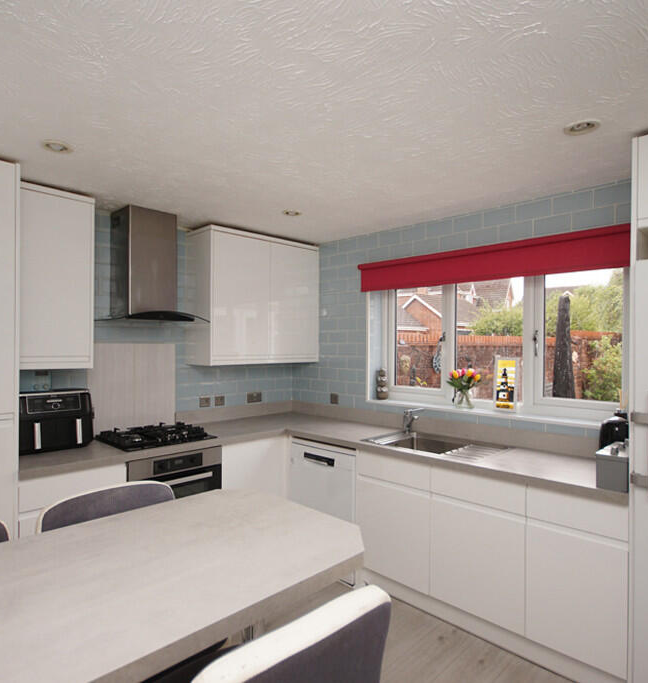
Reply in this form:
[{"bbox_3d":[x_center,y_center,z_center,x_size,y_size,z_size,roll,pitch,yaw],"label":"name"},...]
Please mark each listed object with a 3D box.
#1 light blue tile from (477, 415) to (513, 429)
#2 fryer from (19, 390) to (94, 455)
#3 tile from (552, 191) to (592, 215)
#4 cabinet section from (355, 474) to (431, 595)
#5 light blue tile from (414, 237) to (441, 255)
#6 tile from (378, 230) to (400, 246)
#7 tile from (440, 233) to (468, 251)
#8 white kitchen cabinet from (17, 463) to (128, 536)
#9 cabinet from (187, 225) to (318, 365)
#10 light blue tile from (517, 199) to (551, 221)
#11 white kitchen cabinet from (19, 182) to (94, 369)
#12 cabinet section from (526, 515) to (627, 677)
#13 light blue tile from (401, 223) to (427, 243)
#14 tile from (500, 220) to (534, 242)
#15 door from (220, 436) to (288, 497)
[{"bbox_3d":[1.066,0.497,2.686,0.197,0.085,0.010,0,0,41],"label":"light blue tile"},{"bbox_3d":[-1.593,0.460,2.523,0.385,0.325,0.290,1,-1,-42],"label":"fryer"},{"bbox_3d":[1.406,-0.779,2.410,0.200,0.102,0.009,0,-1,42],"label":"tile"},{"bbox_3d":[0.401,1.120,2.526,0.500,0.565,0.020,0,-1,42],"label":"cabinet section"},{"bbox_3d":[0.729,-0.672,3.040,0.202,0.104,0.010,0,-1,42],"label":"light blue tile"},{"bbox_3d":[0.502,-0.786,3.244,0.202,0.104,0.010,0,-1,42],"label":"tile"},{"bbox_3d":[0.876,-0.670,2.885,0.200,0.102,0.009,0,-1,42],"label":"tile"},{"bbox_3d":[-1.287,1.030,2.200,0.490,0.715,0.022,1,-1,-43],"label":"white kitchen cabinet"},{"bbox_3d":[-0.530,-0.318,3.410,0.340,0.975,0.985,0,0,45],"label":"cabinet"},{"bbox_3d":[1.245,-0.773,2.534,0.201,0.099,0.010,0,0,41],"label":"light blue tile"},{"bbox_3d":[-1.495,-0.343,2.362,0.395,0.960,0.022,1,-1,-43],"label":"white kitchen cabinet"},{"bbox_3d":[1.121,1.131,1.915,0.398,0.557,0.022,0,-1,42],"label":"cabinet section"},{"bbox_3d":[0.654,-0.773,3.087,0.200,0.102,0.009,0,-1,42],"label":"light blue tile"},{"bbox_3d":[1.170,-0.671,2.599,0.195,0.099,0.010,0,0,41],"label":"tile"},{"bbox_3d":[-0.485,1.045,2.955,0.515,0.715,0.022,1,-1,-43],"label":"door"}]

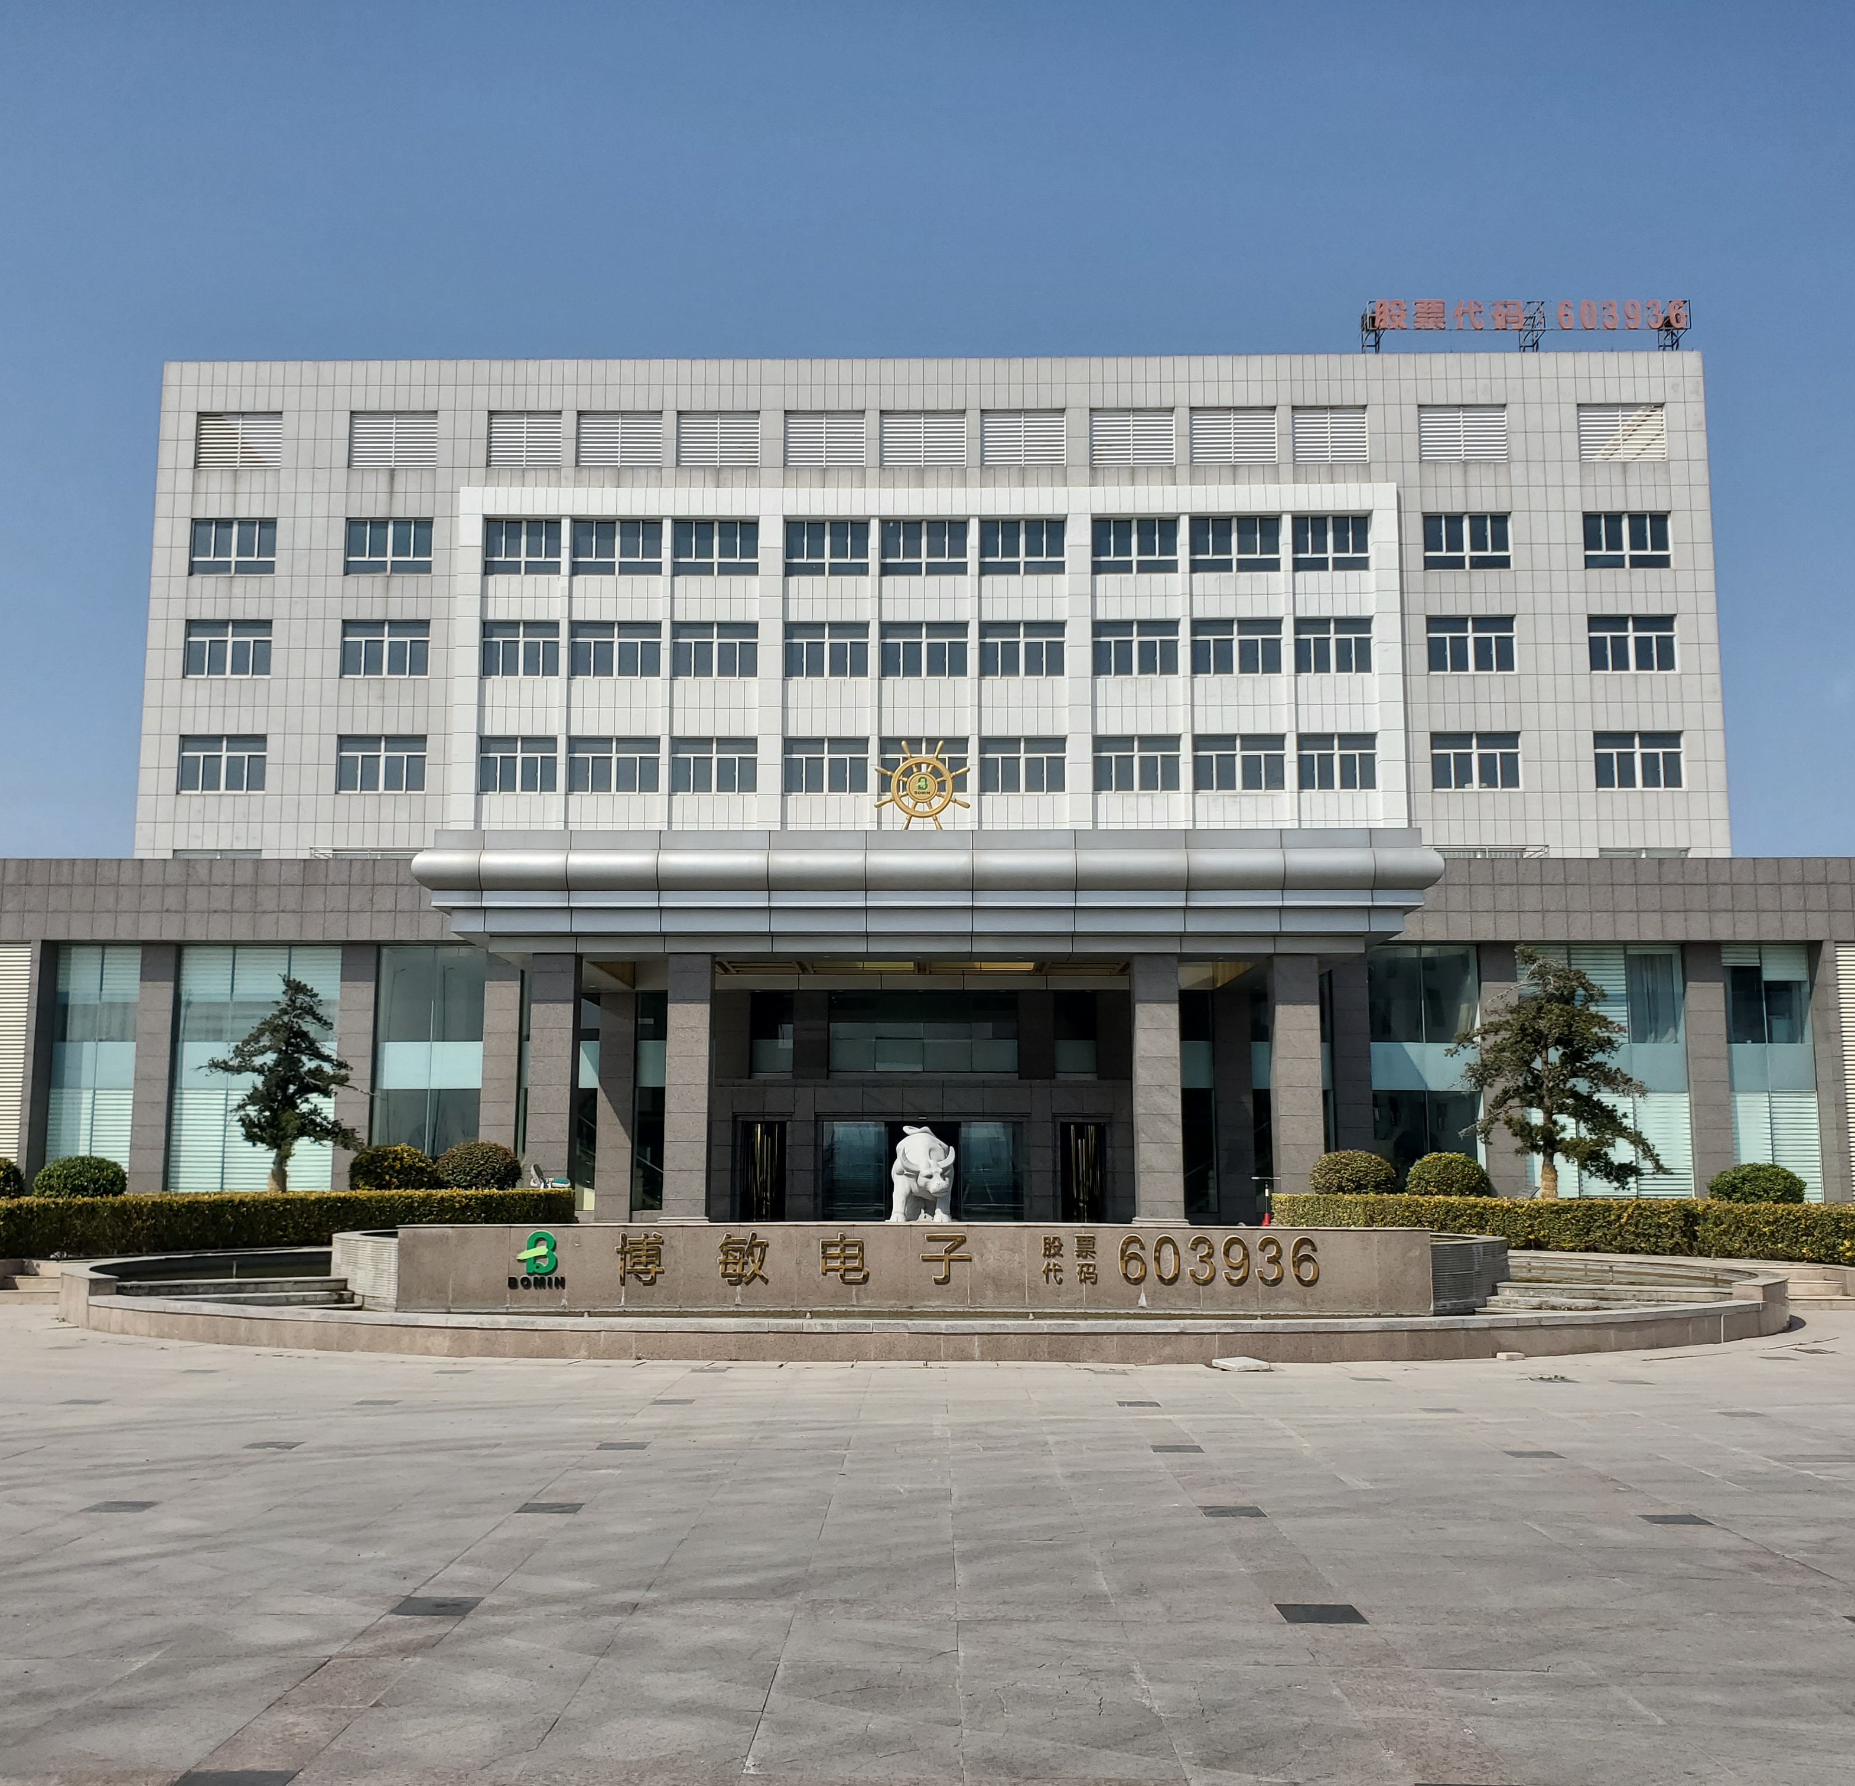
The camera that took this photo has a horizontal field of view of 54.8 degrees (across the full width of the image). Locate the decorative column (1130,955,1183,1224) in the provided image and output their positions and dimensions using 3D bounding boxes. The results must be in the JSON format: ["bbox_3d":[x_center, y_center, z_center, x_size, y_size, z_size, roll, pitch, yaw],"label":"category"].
[{"bbox_3d":[4.909,4.351,38.310,0.970,5.990,0.970,0,-8,1],"label":"decorative column"}]

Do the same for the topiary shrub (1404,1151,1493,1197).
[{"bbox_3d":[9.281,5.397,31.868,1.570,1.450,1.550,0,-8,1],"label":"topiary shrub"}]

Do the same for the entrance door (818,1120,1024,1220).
[{"bbox_3d":[-0.113,6.778,43.286,5.000,2.460,0.150,0,-8,1],"label":"entrance door"}]

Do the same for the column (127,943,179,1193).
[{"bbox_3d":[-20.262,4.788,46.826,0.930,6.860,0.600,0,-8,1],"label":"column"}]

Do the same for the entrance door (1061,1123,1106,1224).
[{"bbox_3d":[3.796,6.776,43.185,1.120,2.450,0.150,0,-8,1],"label":"entrance door"}]

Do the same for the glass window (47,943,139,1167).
[{"bbox_3d":[-22.763,4.777,48.826,2.361,6.856,0.150,0,-8,0],"label":"glass window"}]

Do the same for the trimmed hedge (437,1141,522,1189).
[{"bbox_3d":[-7.710,4.932,30.792,1.483,1.300,1.500,0,-8,1],"label":"trimmed hedge"}]

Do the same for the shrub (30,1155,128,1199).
[{"bbox_3d":[-13.348,4.741,28.117,1.568,1.250,1.500,0,-8,1],"label":"shrub"}]

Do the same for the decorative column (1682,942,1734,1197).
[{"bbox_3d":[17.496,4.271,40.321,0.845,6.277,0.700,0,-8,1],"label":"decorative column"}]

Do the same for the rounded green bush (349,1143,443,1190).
[{"bbox_3d":[-9.011,4.929,30.316,1.589,1.300,1.550,0,-8,1],"label":"rounded green bush"}]

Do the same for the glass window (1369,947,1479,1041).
[{"bbox_3d":[13.643,2.754,49.125,3.015,2.715,0.150,0,-8,0],"label":"glass window"}]

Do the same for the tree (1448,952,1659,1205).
[{"bbox_3d":[12.787,3.879,36.323,4.307,5.564,4.000,0,-8,0],"label":"tree"}]

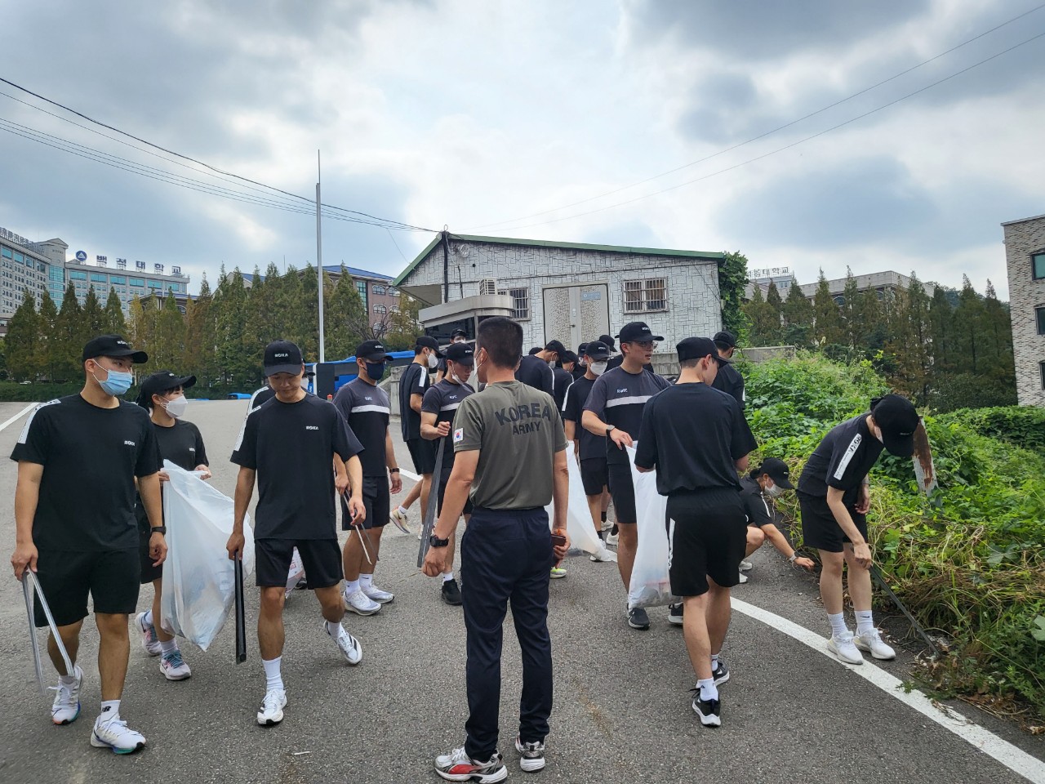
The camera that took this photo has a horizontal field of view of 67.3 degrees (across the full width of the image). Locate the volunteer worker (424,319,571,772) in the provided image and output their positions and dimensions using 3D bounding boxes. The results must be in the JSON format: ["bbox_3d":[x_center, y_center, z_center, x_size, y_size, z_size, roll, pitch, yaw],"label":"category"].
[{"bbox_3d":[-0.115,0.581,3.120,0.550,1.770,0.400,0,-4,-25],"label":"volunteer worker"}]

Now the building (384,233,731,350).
[{"bbox_3d":[1.685,-2.596,25.815,9.470,4.030,7.500,-3,-4,13],"label":"building"}]

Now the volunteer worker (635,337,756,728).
[{"bbox_3d":[0.811,0.604,3.760,0.560,1.740,0.460,-2,-4,4],"label":"volunteer worker"}]

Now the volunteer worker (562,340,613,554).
[{"bbox_3d":[0.570,0.448,6.480,0.520,1.750,0.420,-1,-4,-12],"label":"volunteer worker"}]

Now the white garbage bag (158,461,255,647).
[{"bbox_3d":[-1.688,0.876,4.200,0.480,0.970,0.380,-1,-4,-22],"label":"white garbage bag"}]

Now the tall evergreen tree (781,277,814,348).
[{"bbox_3d":[27.220,-7.058,78.000,3.400,8.496,3.400,-2,-4,0],"label":"tall evergreen tree"}]

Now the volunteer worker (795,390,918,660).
[{"bbox_3d":[1.725,0.715,4.080,0.500,1.363,0.780,0,-4,-38],"label":"volunteer worker"}]

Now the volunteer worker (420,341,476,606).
[{"bbox_3d":[-0.445,0.545,5.380,0.580,1.777,0.450,0,-4,-28],"label":"volunteer worker"}]

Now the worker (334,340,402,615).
[{"bbox_3d":[-1.045,0.556,5.360,0.520,1.809,0.450,1,-5,-40],"label":"worker"}]

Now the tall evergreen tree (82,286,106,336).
[{"bbox_3d":[-45.281,-5.831,83.000,3.200,10.676,3.200,-2,-4,0],"label":"tall evergreen tree"}]

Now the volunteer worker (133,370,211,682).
[{"bbox_3d":[-1.957,0.708,4.350,0.500,1.653,0.650,1,-5,-42],"label":"volunteer worker"}]

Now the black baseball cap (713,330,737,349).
[{"bbox_3d":[1.693,-0.436,6.550,0.175,0.140,0.260,-5,-15,38],"label":"black baseball cap"}]

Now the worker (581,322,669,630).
[{"bbox_3d":[0.657,0.464,4.770,0.600,1.790,0.450,-2,-4,0],"label":"worker"}]

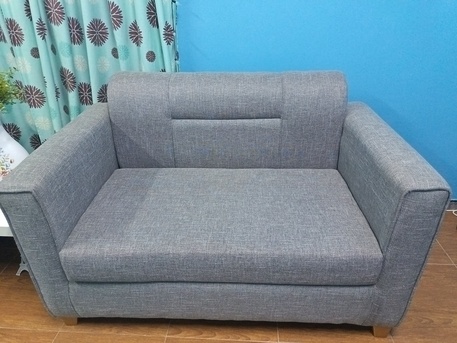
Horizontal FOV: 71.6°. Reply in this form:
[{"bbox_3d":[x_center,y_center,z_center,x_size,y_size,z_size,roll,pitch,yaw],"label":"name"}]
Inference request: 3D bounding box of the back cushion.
[{"bbox_3d":[-0.006,-0.227,1.425,0.975,0.407,0.166,0,25,3],"label":"back cushion"}]

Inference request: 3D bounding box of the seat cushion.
[{"bbox_3d":[-0.018,0.182,1.241,0.992,0.154,0.544,0,30,3],"label":"seat cushion"}]

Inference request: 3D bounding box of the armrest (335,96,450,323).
[{"bbox_3d":[0.543,0.116,1.277,0.116,0.573,0.730,0,30,3],"label":"armrest"}]

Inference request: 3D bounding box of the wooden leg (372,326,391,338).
[{"bbox_3d":[0.563,0.565,1.176,0.058,0.066,0.058,0,30,3],"label":"wooden leg"}]

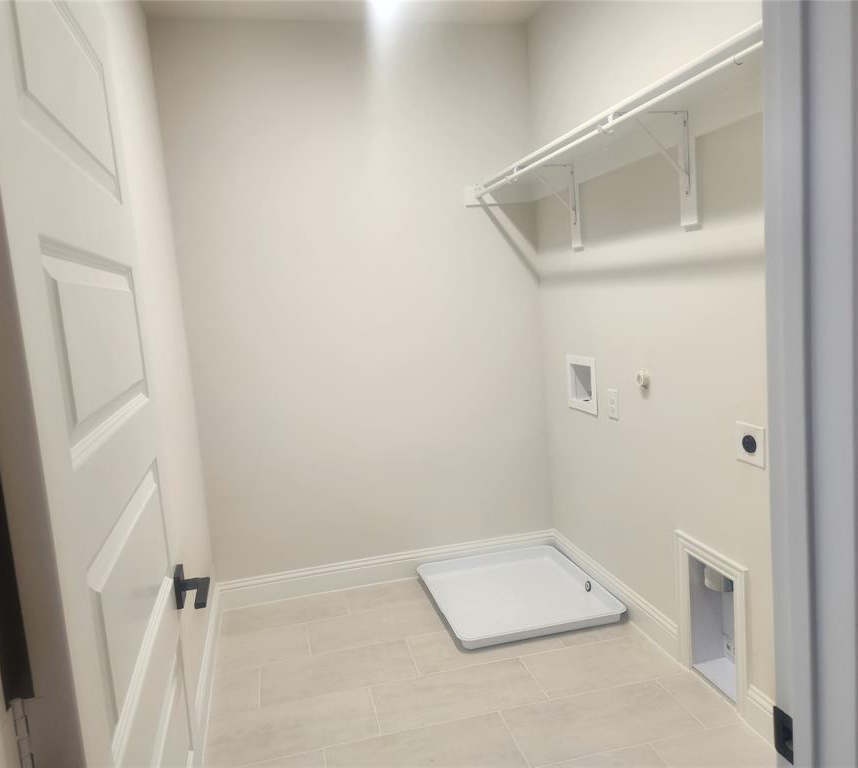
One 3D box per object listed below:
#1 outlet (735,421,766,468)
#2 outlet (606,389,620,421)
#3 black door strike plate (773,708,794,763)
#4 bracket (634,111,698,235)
[{"bbox_3d":[0.967,0.183,2.057,0.012,0.117,0.121,-6,8,-12],"label":"outlet"},{"bbox_3d":[0.777,0.088,2.884,0.010,0.119,0.074,-6,8,-12],"label":"outlet"},{"bbox_3d":[0.426,0.418,0.810,0.006,0.058,0.036,-6,7,-12],"label":"black door strike plate"},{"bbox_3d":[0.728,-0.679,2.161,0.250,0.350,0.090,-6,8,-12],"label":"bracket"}]

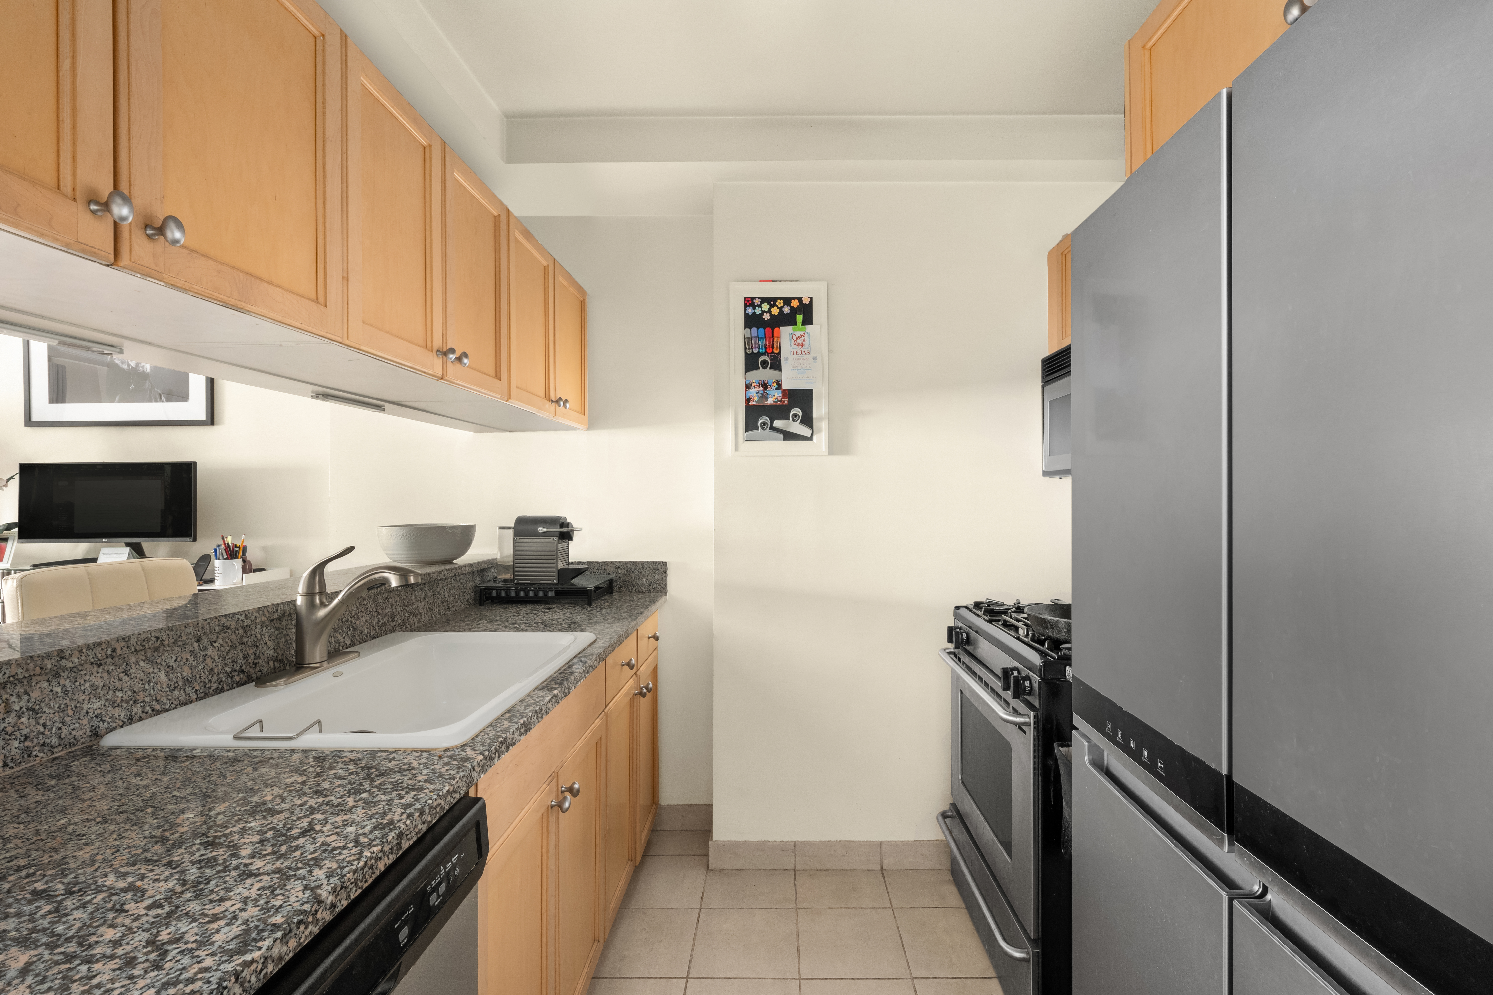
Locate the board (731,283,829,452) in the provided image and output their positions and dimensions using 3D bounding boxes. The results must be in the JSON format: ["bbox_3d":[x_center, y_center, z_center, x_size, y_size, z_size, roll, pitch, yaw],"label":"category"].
[{"bbox_3d":[0.114,-0.451,2.330,0.340,0.610,0.030,0,0,0],"label":"board"}]

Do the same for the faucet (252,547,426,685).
[{"bbox_3d":[-0.823,0.233,1.410,0.265,0.263,0.250,0,0,2],"label":"faucet"}]

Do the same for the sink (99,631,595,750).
[{"bbox_3d":[-0.697,0.459,1.397,0.559,0.190,0.835,0,0,2],"label":"sink"}]

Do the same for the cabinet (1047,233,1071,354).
[{"bbox_3d":[1.205,-0.685,1.955,0.330,0.363,0.760,0,0,2],"label":"cabinet"}]

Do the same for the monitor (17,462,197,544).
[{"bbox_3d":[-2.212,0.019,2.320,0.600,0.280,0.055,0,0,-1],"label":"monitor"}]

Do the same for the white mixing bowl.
[{"bbox_3d":[-1.100,0.160,2.288,0.305,0.127,0.305,0,0,0],"label":"white mixing bowl"}]

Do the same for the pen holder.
[{"bbox_3d":[-1.908,0.278,2.455,0.113,0.094,0.082,0,0,30],"label":"pen holder"}]

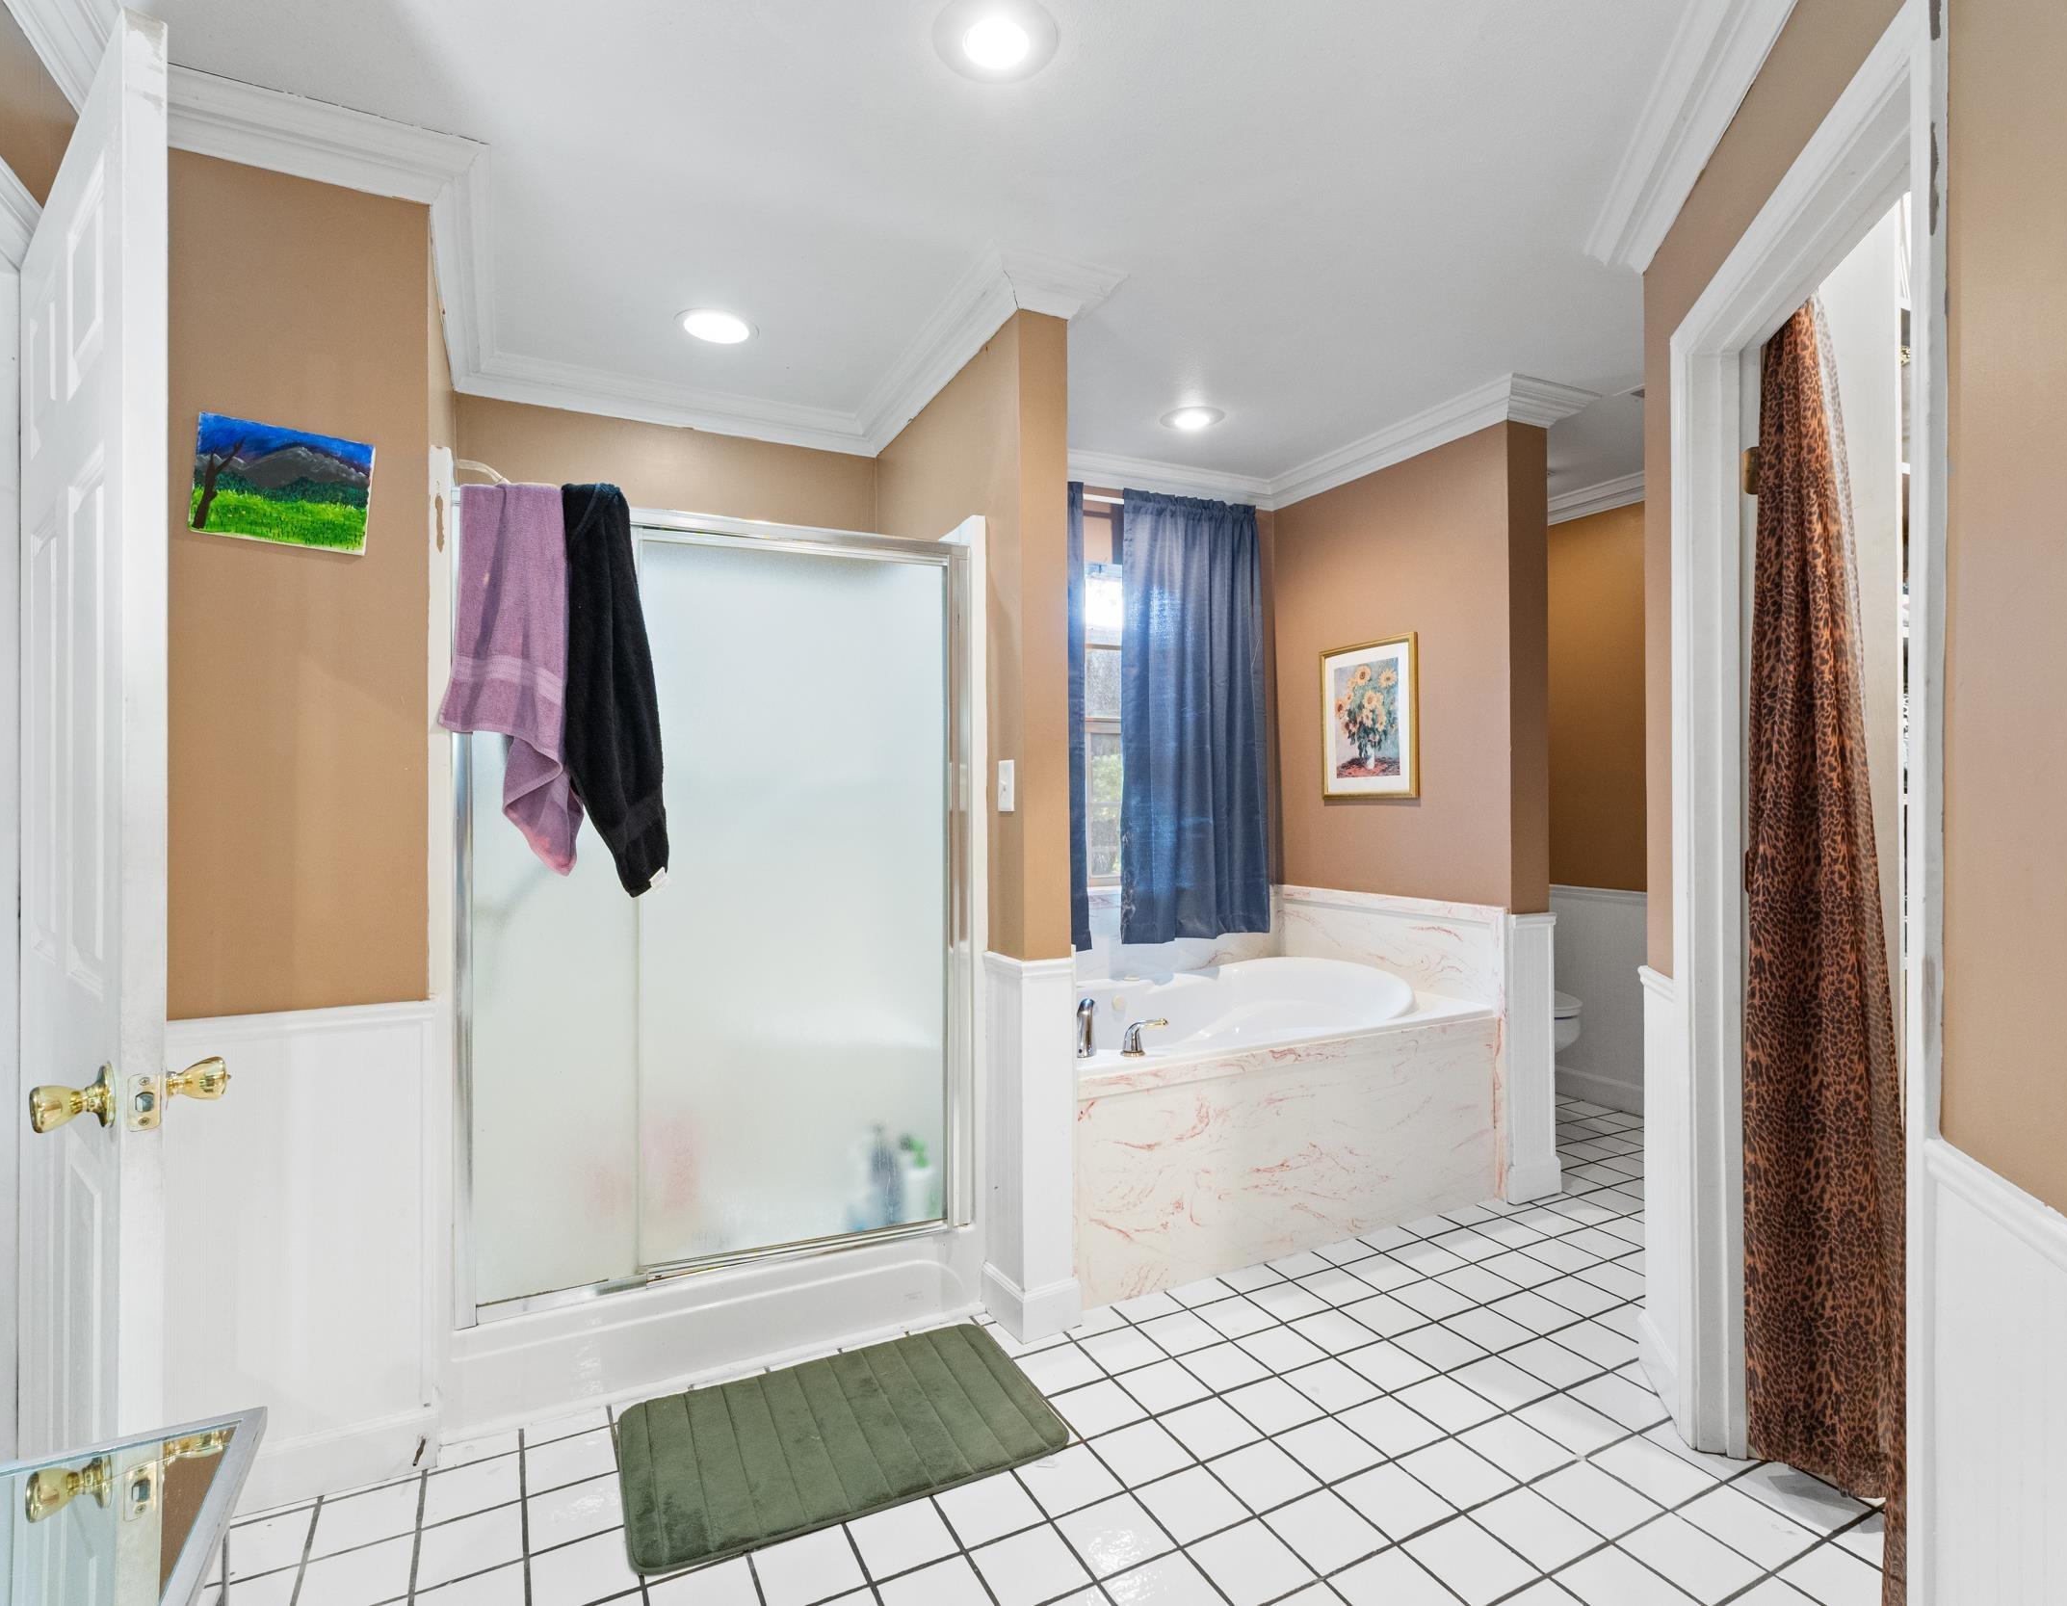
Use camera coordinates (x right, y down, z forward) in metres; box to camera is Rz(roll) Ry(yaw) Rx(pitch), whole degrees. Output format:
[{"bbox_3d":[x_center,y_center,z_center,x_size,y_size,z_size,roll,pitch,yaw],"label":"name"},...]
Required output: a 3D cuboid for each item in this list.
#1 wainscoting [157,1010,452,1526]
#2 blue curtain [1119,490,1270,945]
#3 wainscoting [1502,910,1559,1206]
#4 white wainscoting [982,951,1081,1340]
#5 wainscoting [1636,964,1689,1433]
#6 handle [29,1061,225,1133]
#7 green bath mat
[{"bbox_3d":[-1.329,0.793,1.786,0.473,0.868,0.045,0,0,-27],"label":"wainscoting"},{"bbox_3d":[0.601,-0.307,3.674,0.633,1.611,0.100,0,0,-27],"label":"blue curtain"},{"bbox_3d":[1.531,0.779,3.116,0.230,0.875,0.080,0,0,-27],"label":"wainscoting"},{"bbox_3d":[-0.006,0.785,2.400,0.150,0.874,0.205,0,0,-27],"label":"white wainscoting"},{"bbox_3d":[1.309,0.794,2.072,0.050,0.868,0.245,0,0,16],"label":"wainscoting"},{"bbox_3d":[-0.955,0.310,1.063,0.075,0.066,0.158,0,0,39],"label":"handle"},{"bbox_3d":[-0.378,1.212,1.959,0.799,0.024,0.507,0,0,-25],"label":"green bath mat"}]

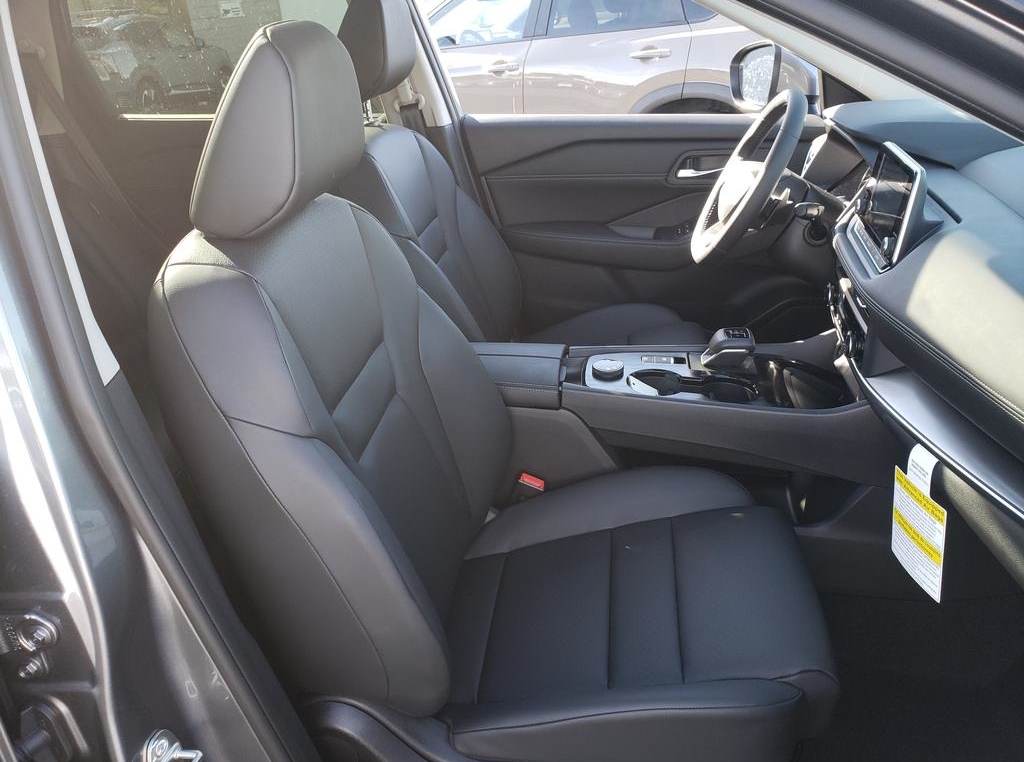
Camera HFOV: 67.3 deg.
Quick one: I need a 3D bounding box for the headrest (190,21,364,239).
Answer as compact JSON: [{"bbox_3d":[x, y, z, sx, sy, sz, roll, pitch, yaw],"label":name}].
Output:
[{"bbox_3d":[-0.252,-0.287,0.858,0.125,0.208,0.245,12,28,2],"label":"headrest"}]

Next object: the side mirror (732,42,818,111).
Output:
[{"bbox_3d":[0.670,-0.776,1.959,0.140,0.165,0.230,-4,27,-6],"label":"side mirror"}]

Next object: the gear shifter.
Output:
[{"bbox_3d":[0.374,-0.054,1.342,0.083,0.060,0.055,2,27,7],"label":"gear shifter"}]

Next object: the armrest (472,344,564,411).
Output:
[{"bbox_3d":[-0.051,-0.017,1.380,0.290,0.058,0.195,2,27,7],"label":"armrest"}]

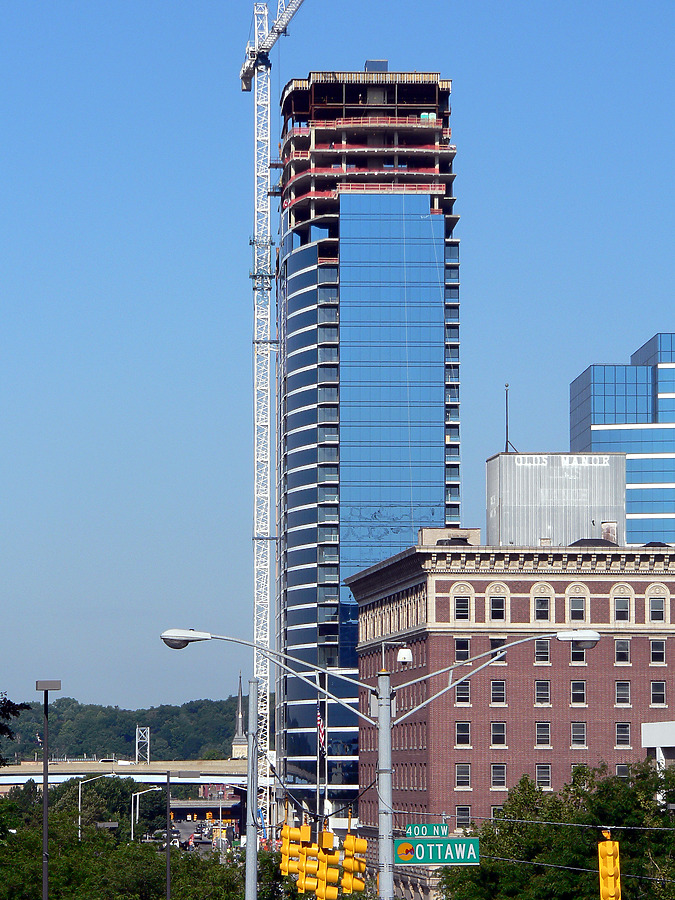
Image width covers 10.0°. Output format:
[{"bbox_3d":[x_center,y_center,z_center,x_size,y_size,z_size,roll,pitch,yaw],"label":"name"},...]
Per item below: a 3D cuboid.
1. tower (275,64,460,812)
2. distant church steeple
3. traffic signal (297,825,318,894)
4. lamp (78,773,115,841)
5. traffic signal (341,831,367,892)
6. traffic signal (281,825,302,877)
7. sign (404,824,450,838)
[{"bbox_3d":[5.125,1.033,636.136,30.000,121.500,46.000,0,-5,0],"label":"tower"},{"bbox_3d":[-30.874,82.954,1200.000,5.000,28.500,5.000,0,-5,0],"label":"distant church steeple"},{"bbox_3d":[-0.632,8.567,80.500,0.450,1.380,0.340,1,-5,-8],"label":"traffic signal"},{"bbox_3d":[-21.830,34.246,350.000,3.300,10.000,0.350,0,-5,0],"label":"lamp"},{"bbox_3d":[0.305,7.737,72.000,0.450,1.100,0.340,1,-5,-8],"label":"traffic signal"},{"bbox_3d":[-0.999,8.639,83.000,0.450,1.080,0.340,1,-5,-8],"label":"traffic signal"},{"bbox_3d":[1.641,6.935,70.000,0.765,0.229,0.020,0,-5,0],"label":"sign"}]

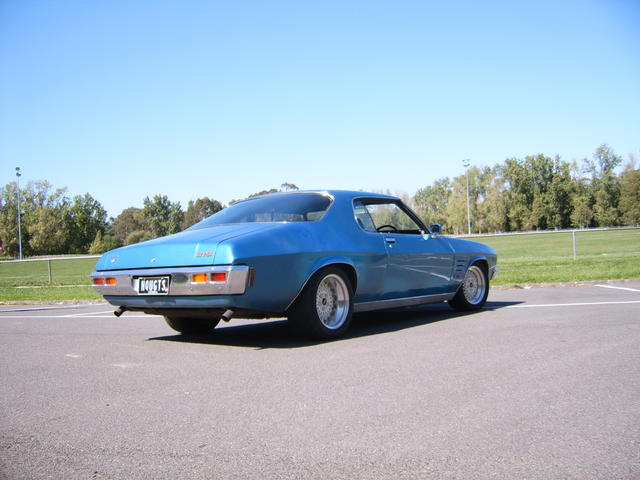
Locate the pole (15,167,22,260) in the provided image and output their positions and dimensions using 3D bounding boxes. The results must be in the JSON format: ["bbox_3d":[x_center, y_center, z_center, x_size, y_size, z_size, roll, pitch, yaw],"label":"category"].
[{"bbox_3d":[-44.536,-3.931,96.000,0.800,13.840,0.600,-1,-2,-20],"label":"pole"}]

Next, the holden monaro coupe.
[{"bbox_3d":[0.152,0.187,6.770,1.870,1.350,4.750,-3,-2,36],"label":"holden monaro coupe"}]

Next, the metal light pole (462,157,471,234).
[{"bbox_3d":[26.814,-7.775,117.000,0.850,13.830,0.600,-3,-2,18],"label":"metal light pole"}]

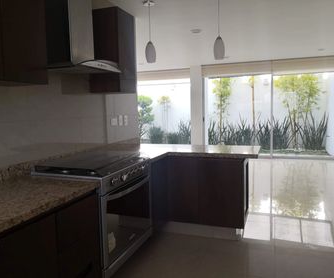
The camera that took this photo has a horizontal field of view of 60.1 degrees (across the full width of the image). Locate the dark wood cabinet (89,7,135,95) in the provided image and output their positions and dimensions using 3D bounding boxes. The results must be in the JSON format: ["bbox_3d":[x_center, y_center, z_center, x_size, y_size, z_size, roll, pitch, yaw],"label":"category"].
[{"bbox_3d":[-0.526,-0.818,2.782,0.325,0.748,0.322,1,6,20],"label":"dark wood cabinet"}]

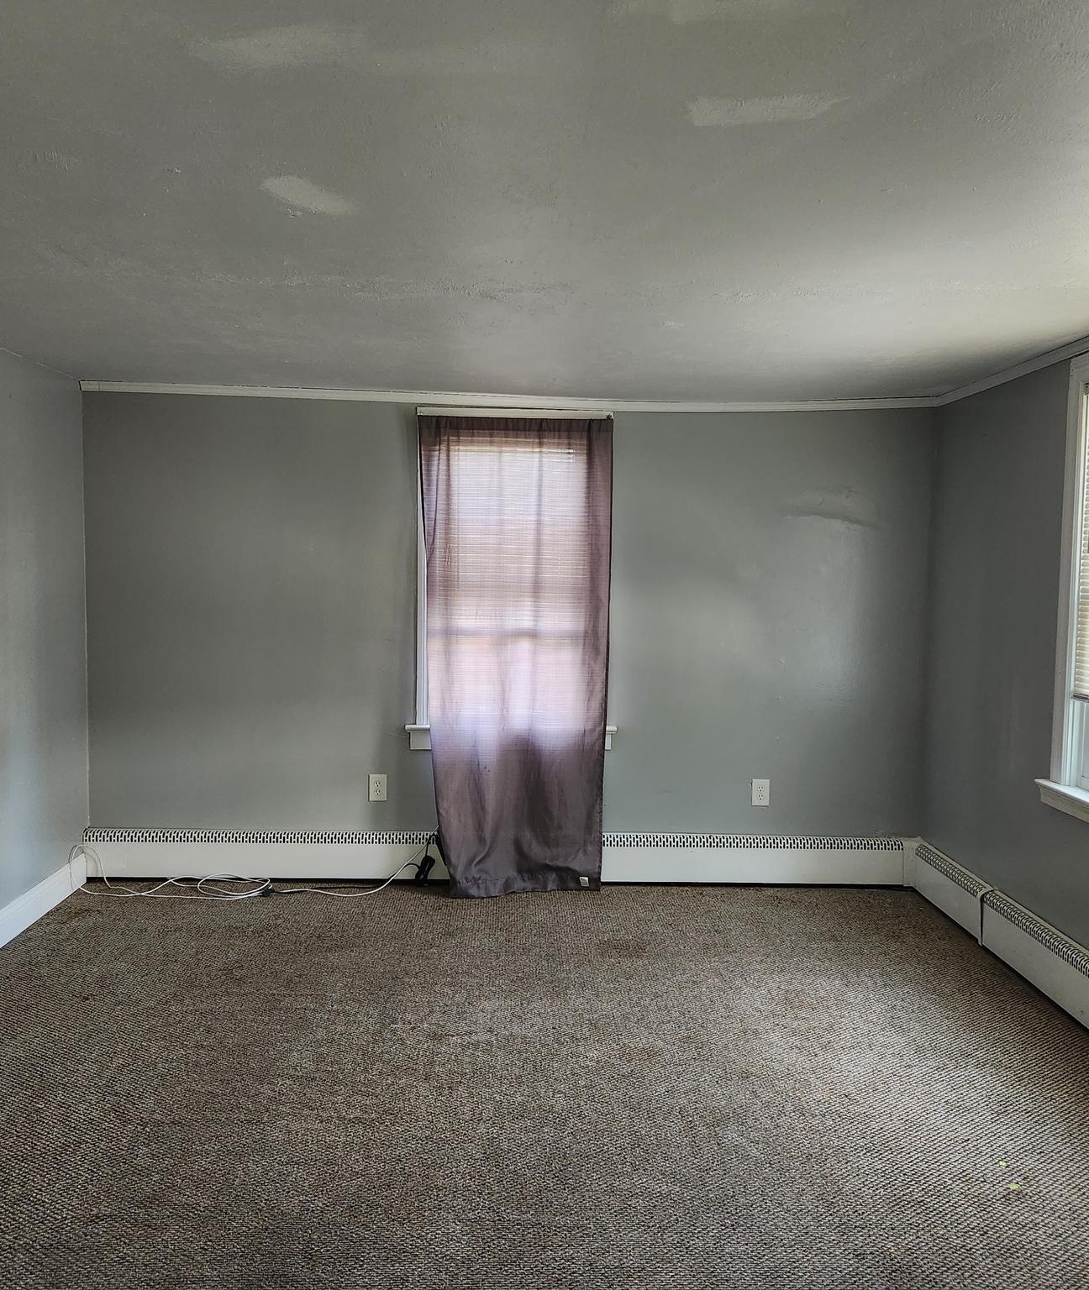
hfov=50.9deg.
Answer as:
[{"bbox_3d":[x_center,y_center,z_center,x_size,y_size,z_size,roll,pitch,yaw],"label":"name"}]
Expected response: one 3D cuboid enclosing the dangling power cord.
[{"bbox_3d":[-1.217,0.941,4.804,1.476,0.201,0.251,1,4,-2],"label":"dangling power cord"}]

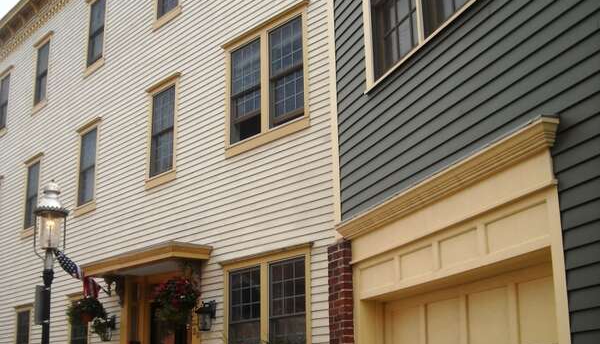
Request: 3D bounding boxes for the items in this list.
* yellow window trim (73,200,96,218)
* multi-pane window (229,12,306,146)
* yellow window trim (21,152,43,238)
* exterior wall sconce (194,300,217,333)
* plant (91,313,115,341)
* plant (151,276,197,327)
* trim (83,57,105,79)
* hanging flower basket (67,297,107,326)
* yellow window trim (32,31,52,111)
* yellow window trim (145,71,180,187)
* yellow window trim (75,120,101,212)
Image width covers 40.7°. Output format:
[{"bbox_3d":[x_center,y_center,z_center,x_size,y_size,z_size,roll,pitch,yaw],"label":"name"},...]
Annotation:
[{"bbox_3d":[-4.823,0.834,18.044,0.110,0.190,1.120,13,-21,-39],"label":"yellow window trim"},{"bbox_3d":[-0.553,-1.430,12.952,0.130,1.680,2.020,10,-18,-38],"label":"multi-pane window"},{"bbox_3d":[-6.751,0.593,20.395,0.140,2.040,1.250,10,-18,-38],"label":"yellow window trim"},{"bbox_3d":[-1.525,2.330,13.118,0.290,0.490,0.230,10,-18,-38],"label":"exterior wall sconce"},{"bbox_3d":[-3.860,3.040,15.850,0.370,0.470,0.370,12,-19,-38],"label":"plant"},{"bbox_3d":[-2.118,2.219,13.649,0.720,0.760,0.720,-1,-15,0],"label":"plant"},{"bbox_3d":[-4.846,-2.472,18.878,0.120,0.200,1.050,12,-20,-38],"label":"trim"},{"bbox_3d":[-4.189,2.737,15.870,0.650,0.520,0.650,-1,-16,0],"label":"hanging flower basket"},{"bbox_3d":[-6.991,-2.619,21.673,0.110,2.080,1.120,12,-20,-38],"label":"yellow window trim"},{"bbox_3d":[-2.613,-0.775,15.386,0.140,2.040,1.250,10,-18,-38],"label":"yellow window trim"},{"bbox_3d":[-4.824,-0.096,18.276,0.130,2.000,1.120,13,-21,-39],"label":"yellow window trim"}]

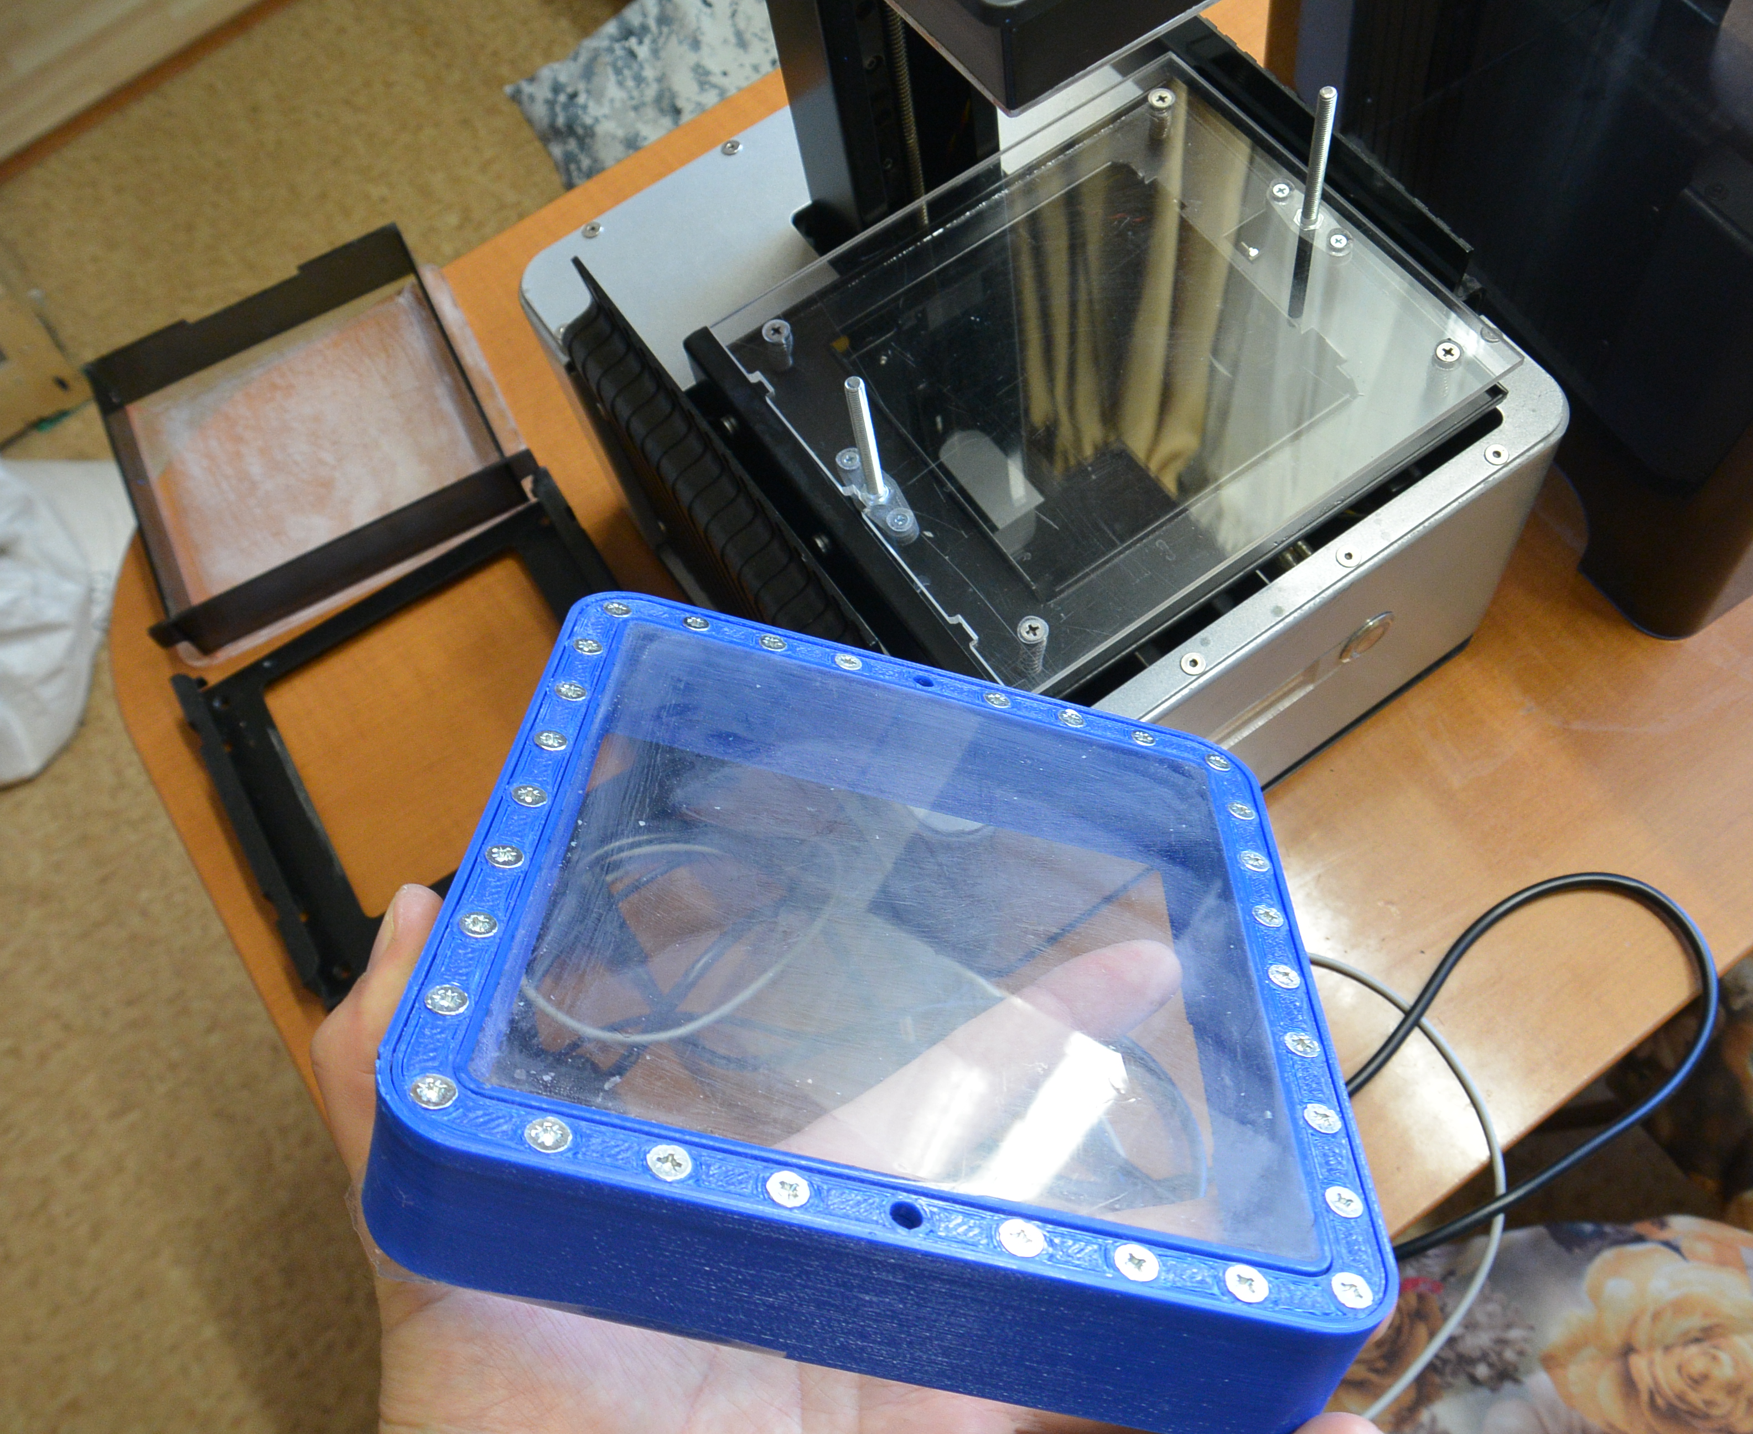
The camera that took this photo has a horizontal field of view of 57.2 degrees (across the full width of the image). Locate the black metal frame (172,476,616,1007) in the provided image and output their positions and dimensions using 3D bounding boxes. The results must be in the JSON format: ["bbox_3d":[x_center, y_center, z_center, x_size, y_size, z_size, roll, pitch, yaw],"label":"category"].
[{"bbox_3d":[-0.190,0.005,0.711,0.194,0.017,0.185,-31,65,-8],"label":"black metal frame"}]

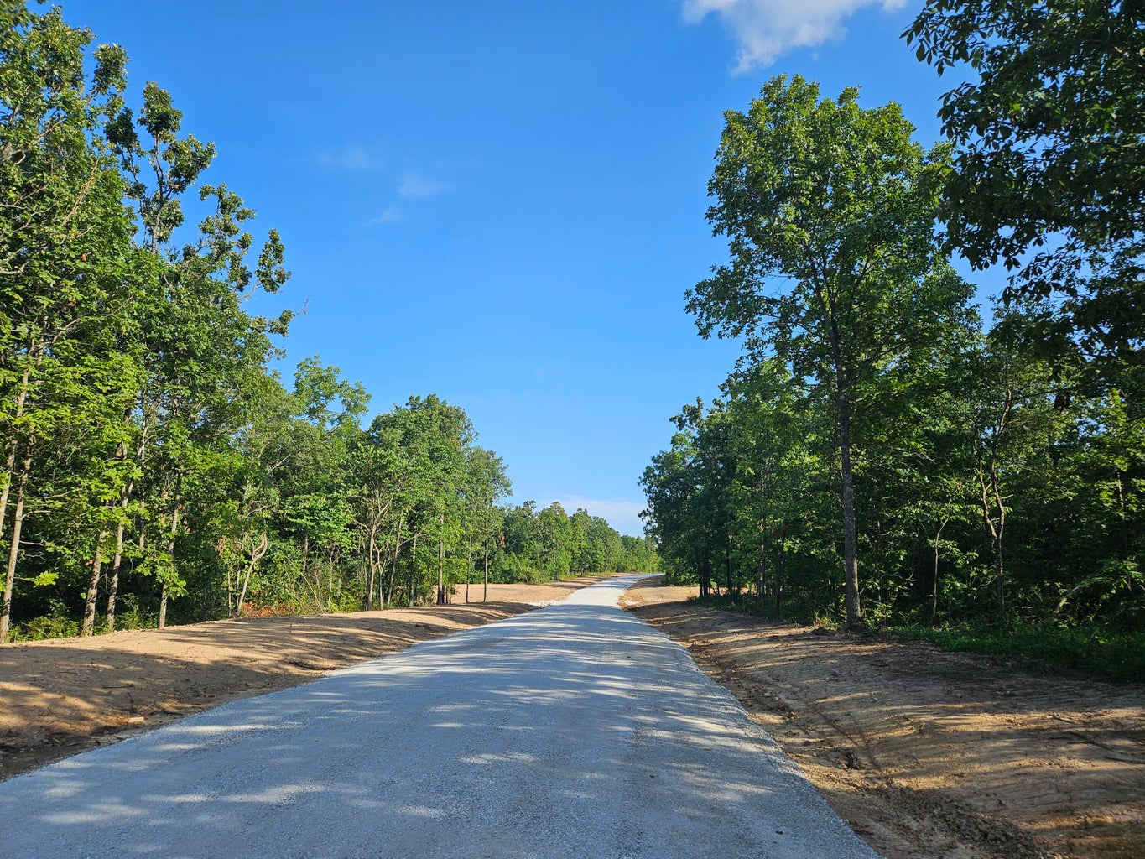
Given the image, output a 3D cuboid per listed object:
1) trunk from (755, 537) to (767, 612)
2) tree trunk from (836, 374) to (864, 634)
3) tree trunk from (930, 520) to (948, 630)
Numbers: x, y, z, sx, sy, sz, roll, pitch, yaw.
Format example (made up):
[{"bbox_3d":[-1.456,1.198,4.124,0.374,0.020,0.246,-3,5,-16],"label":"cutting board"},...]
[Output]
[{"bbox_3d":[7.779,6.021,31.431,0.360,3.030,0.330,0,-10,0],"label":"trunk"},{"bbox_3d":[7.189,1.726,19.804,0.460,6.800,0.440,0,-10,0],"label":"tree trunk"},{"bbox_3d":[8.894,3.482,18.476,0.420,2.630,0.280,0,-10,0],"label":"tree trunk"}]

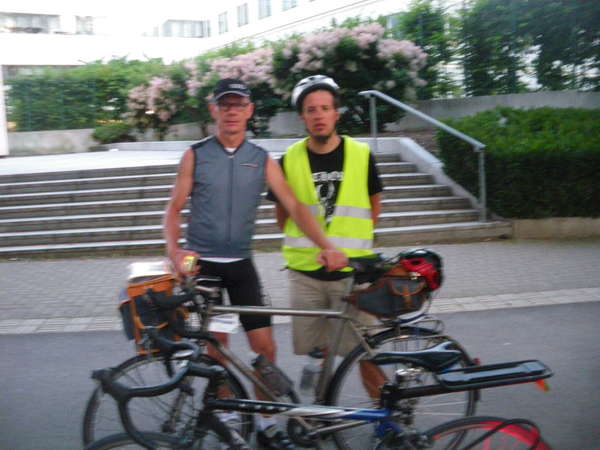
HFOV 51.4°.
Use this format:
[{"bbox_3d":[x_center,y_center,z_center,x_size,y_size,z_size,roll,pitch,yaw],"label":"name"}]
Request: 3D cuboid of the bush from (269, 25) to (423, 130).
[{"bbox_3d":[1.052,-3.073,13.000,3.200,2.300,2.300,-3,9,-2],"label":"bush"}]

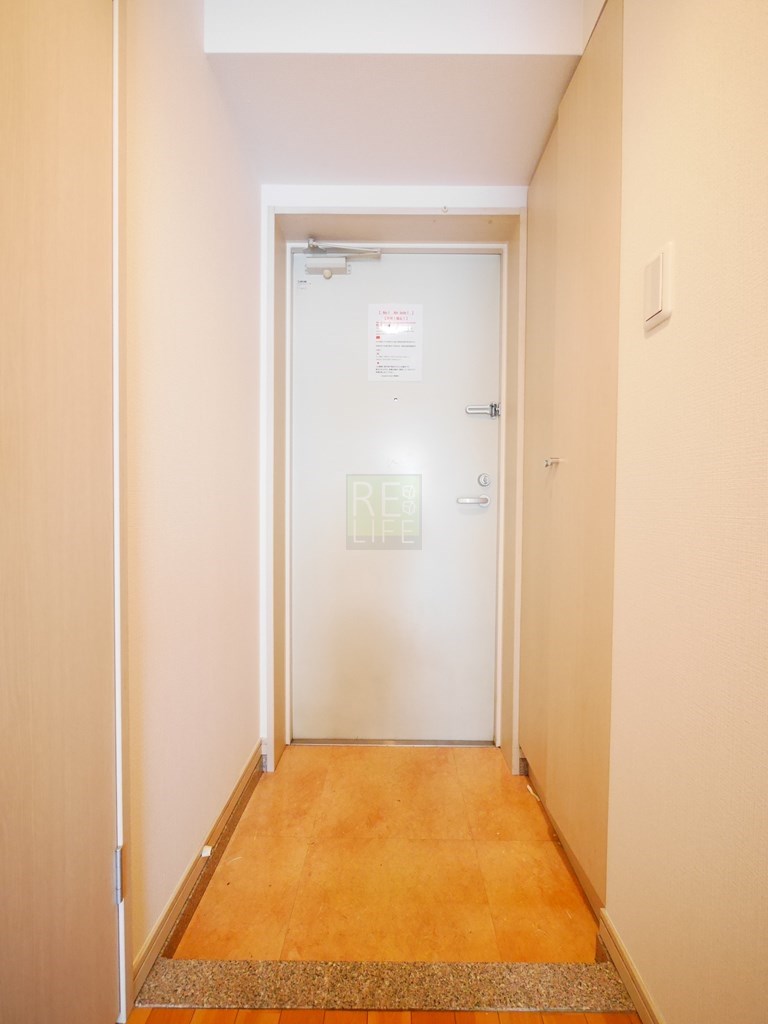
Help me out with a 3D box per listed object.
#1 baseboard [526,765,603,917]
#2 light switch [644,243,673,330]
[{"bbox_3d":[0.487,0.868,1.145,0.018,0.050,0.490,0,1,1],"label":"baseboard"},{"bbox_3d":[0.475,-0.390,0.723,0.010,0.120,0.068,0,1,1],"label":"light switch"}]

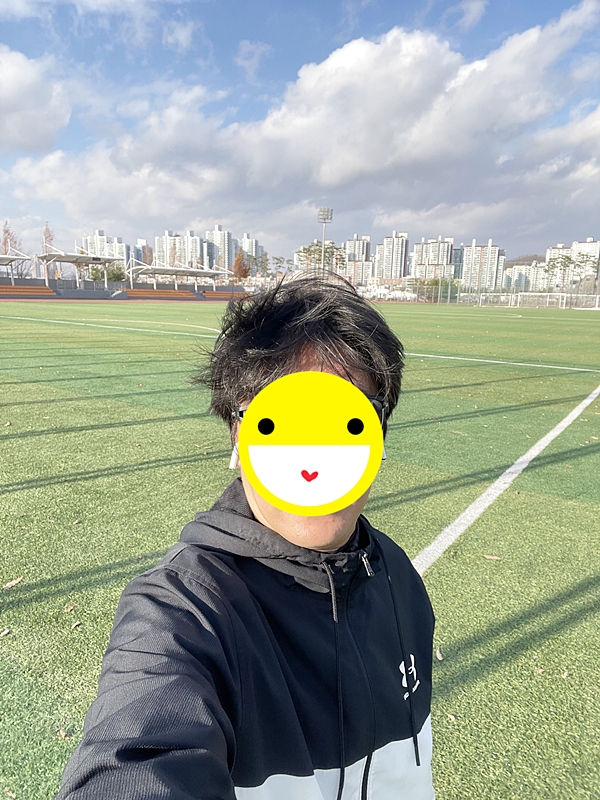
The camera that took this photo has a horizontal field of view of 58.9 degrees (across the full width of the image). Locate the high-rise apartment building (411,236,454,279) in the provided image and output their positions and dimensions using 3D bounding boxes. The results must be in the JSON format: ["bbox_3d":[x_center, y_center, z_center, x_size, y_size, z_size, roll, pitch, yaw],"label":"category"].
[{"bbox_3d":[162.975,-171.437,653.818,52.000,55.100,22.000,4,12,13],"label":"high-rise apartment building"}]

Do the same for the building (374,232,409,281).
[{"bbox_3d":[118.271,-177.257,693.124,38.000,82.730,14.000,8,13,30],"label":"building"}]

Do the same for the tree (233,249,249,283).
[{"bbox_3d":[-13.638,-28.632,120.789,3.900,11.190,3.900,0,11,-6],"label":"tree"}]

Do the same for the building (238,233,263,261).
[{"bbox_3d":[-67.273,-186.726,727.784,26.000,79.210,16.000,5,12,19],"label":"building"}]

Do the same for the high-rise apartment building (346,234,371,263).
[{"bbox_3d":[80.517,-188.326,742.075,29.000,83.410,14.000,7,13,26],"label":"high-rise apartment building"}]

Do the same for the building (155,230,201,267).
[{"bbox_3d":[-142.207,-164.239,630.652,53.000,70.050,14.000,2,11,5],"label":"building"}]

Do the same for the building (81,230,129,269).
[{"bbox_3d":[-234.455,-169.138,645.396,46.000,69.650,14.000,2,11,2],"label":"building"}]

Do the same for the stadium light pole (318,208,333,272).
[{"bbox_3d":[5.914,-35.505,130.536,3.500,21.700,1.300,2,11,2],"label":"stadium light pole"}]

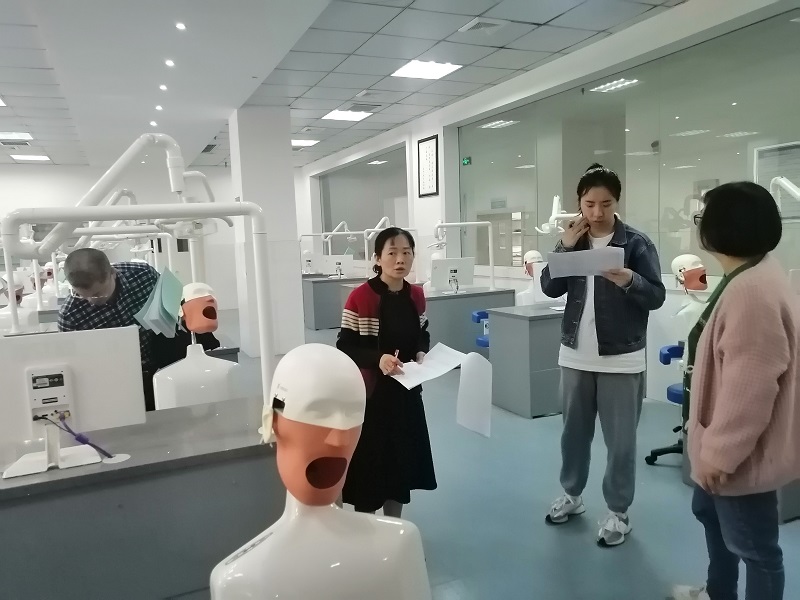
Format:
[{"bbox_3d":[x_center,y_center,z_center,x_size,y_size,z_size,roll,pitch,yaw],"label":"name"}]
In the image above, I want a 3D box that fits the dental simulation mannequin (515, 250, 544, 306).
[{"bbox_3d":[1.281,-0.143,5.600,0.430,0.630,0.270,-6,7,-28],"label":"dental simulation mannequin"}]

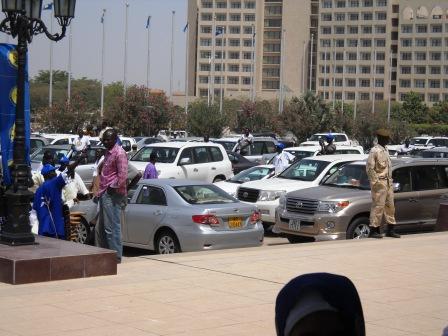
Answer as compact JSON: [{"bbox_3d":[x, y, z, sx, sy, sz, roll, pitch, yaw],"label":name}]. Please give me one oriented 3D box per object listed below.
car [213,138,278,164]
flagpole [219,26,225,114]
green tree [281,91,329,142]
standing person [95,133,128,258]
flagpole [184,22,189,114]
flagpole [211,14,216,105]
[{"bbox_3d":[0.307,-0.371,46.992,1.930,1.880,4.850,4,3,41],"label":"car"},{"bbox_3d":[-0.193,-8.997,114.329,0.180,11.500,0.180,1,3,0],"label":"flagpole"},{"bbox_3d":[6.972,-3.962,92.879,4.106,5.311,4.000,2,3,0],"label":"green tree"},{"bbox_3d":[-1.453,0.363,14.087,0.340,1.750,0.480,0,3,-35],"label":"standing person"},{"bbox_3d":[-3.737,-8.796,108.912,0.180,11.500,0.180,1,3,0],"label":"flagpole"},{"bbox_3d":[-0.934,-8.345,101.710,0.180,11.500,0.180,1,3,0],"label":"flagpole"}]

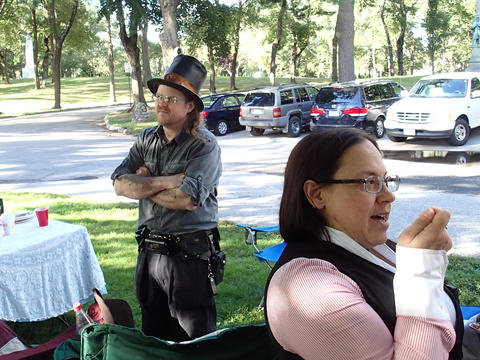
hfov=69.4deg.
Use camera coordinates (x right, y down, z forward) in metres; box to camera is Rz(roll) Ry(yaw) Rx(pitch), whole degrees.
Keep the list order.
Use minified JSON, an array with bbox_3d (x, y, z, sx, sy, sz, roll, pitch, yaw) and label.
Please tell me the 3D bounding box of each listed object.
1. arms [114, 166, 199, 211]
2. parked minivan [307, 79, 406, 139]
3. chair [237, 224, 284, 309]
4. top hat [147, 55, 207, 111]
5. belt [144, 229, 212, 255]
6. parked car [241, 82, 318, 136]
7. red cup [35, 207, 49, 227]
[{"bbox_3d":[-0.397,0.033,1.620,0.400,0.180,0.220,7,13,29],"label":"arms"},{"bbox_3d":[4.650,-2.600,12.500,1.960,1.760,5.050,10,19,40],"label":"parked minivan"},{"bbox_3d":[0.350,0.540,2.940,0.620,0.880,0.800,1,12,6],"label":"chair"},{"bbox_3d":[-0.290,-0.464,1.650,0.290,0.170,0.320,10,-9,40],"label":"top hat"},{"bbox_3d":[-0.310,0.290,1.750,0.360,0.085,0.270,7,13,29],"label":"belt"},{"bbox_3d":[2.060,-2.580,12.900,1.800,1.700,4.500,10,19,40],"label":"parked car"},{"bbox_3d":[-1.438,0.269,2.520,0.095,0.120,0.095,0,12,0],"label":"red cup"}]

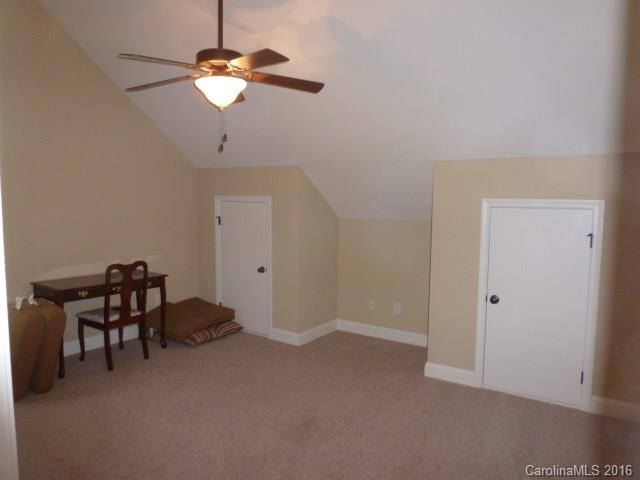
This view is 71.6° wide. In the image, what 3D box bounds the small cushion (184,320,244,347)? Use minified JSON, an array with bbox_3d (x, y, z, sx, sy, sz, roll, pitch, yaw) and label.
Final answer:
[{"bbox_3d":[-1.315,1.039,5.122,0.500,0.140,0.630,4,6,33],"label":"small cushion"}]

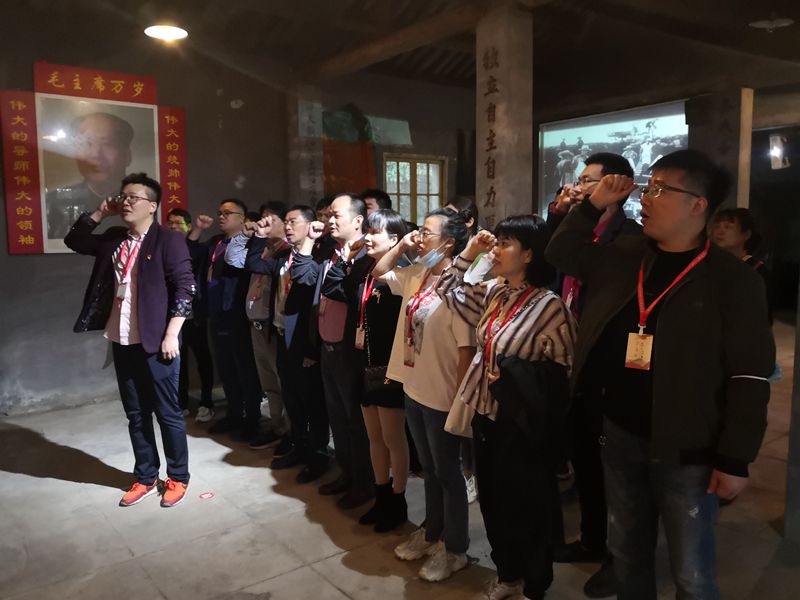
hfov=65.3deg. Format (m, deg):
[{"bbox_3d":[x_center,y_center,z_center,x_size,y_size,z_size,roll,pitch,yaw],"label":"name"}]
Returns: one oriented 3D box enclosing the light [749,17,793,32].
[{"bbox_3d":[2.947,-2.204,4.949,0.307,0.130,0.307,-5,7,-39],"label":"light"}]

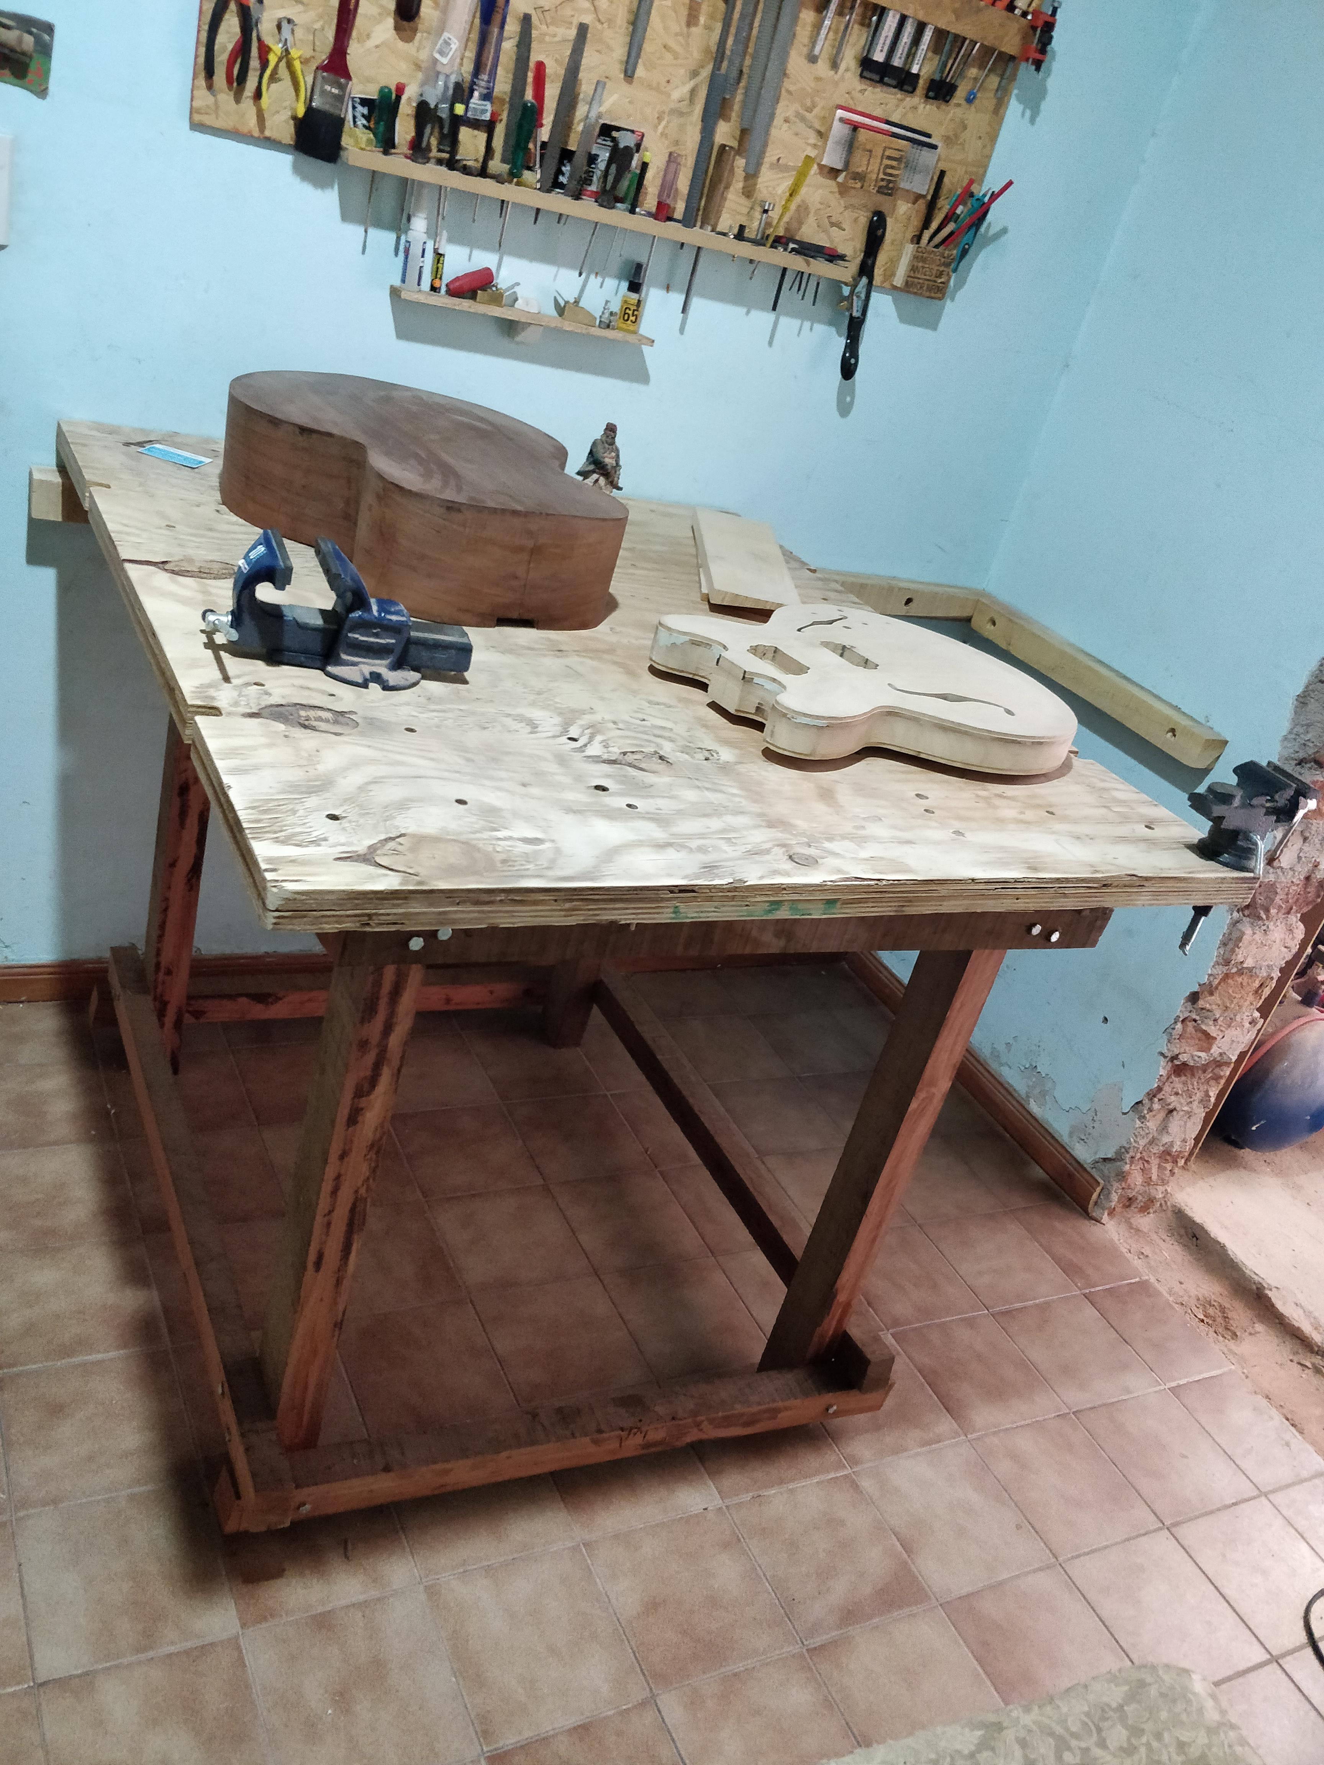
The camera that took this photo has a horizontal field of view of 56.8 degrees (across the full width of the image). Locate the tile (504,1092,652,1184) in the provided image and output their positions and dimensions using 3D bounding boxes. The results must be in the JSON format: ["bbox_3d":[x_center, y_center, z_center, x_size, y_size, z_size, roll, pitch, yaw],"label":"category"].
[{"bbox_3d":[-0.150,0.461,2.199,0.198,0.010,0.198,-3,36,-29],"label":"tile"}]

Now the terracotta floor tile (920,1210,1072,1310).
[{"bbox_3d":[0.617,0.692,2.244,0.203,0.010,0.193,-2,35,-29],"label":"terracotta floor tile"}]

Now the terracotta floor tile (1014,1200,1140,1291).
[{"bbox_3d":[0.714,0.627,2.110,0.150,0.010,0.194,-1,31,-30],"label":"terracotta floor tile"}]

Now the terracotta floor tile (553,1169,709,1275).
[{"bbox_3d":[-0.056,0.574,2.063,0.198,0.010,0.198,-3,36,-29],"label":"terracotta floor tile"}]

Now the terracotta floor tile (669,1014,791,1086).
[{"bbox_3d":[0.134,0.345,2.518,0.198,0.010,0.198,-3,36,-29],"label":"terracotta floor tile"}]

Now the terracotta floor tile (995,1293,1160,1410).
[{"bbox_3d":[0.713,0.806,2.107,0.203,0.010,0.193,-2,35,-29],"label":"terracotta floor tile"}]

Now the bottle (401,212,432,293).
[{"bbox_3d":[-0.370,-0.941,1.832,0.030,0.103,0.030,-5,36,-32],"label":"bottle"}]

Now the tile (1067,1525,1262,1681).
[{"bbox_3d":[0.713,1.038,1.740,0.203,0.010,0.193,-2,35,-29],"label":"tile"}]

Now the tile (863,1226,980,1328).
[{"bbox_3d":[0.385,0.631,1.952,0.196,0.010,0.194,-1,31,-30],"label":"tile"}]

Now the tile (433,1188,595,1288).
[{"bbox_3d":[-0.250,0.585,2.006,0.203,0.010,0.193,-2,35,-29],"label":"tile"}]

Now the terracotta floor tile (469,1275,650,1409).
[{"bbox_3d":[-0.141,0.637,1.700,0.196,0.010,0.194,-1,31,-30],"label":"terracotta floor tile"}]

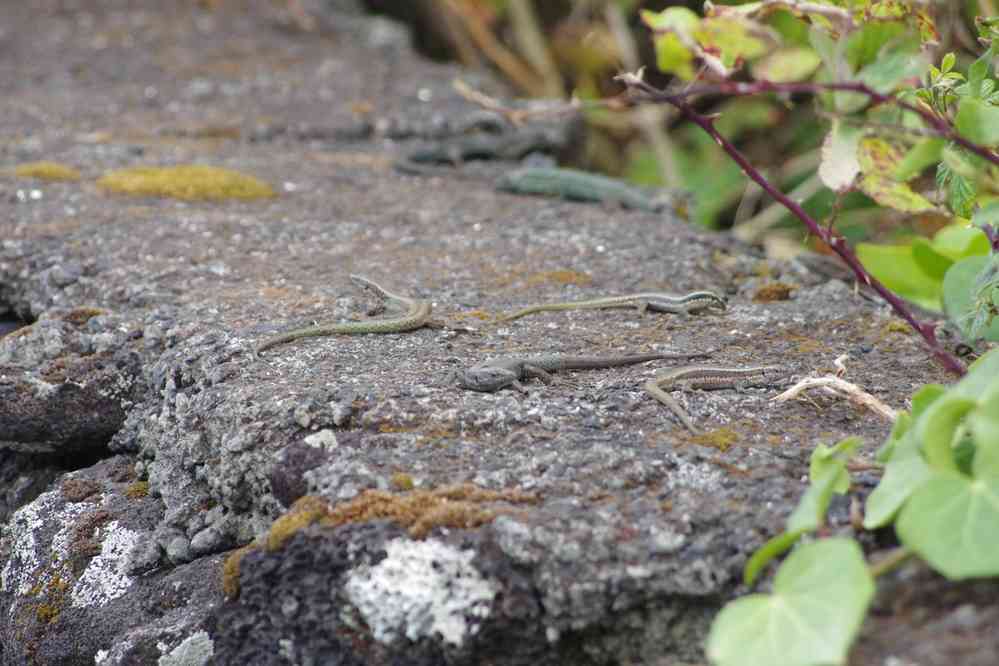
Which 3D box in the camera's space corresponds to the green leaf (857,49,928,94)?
[{"bbox_3d":[0.155,-0.102,4.250,0.027,0.017,0.010,0,13,0],"label":"green leaf"}]

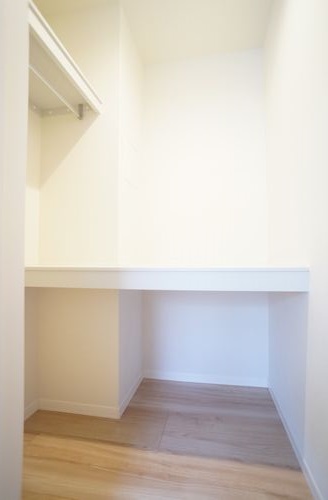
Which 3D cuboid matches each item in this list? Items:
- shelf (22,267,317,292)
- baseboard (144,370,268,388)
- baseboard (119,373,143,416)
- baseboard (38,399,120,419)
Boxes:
[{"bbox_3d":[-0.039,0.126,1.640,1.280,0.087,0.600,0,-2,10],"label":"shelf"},{"bbox_3d":[0.296,0.948,2.430,0.903,0.055,0.016,0,-2,10],"label":"baseboard"},{"bbox_3d":[-0.205,0.939,2.205,0.016,0.055,0.610,0,-2,10],"label":"baseboard"},{"bbox_3d":[-0.499,0.929,1.950,0.499,0.055,0.016,0,-2,10],"label":"baseboard"}]

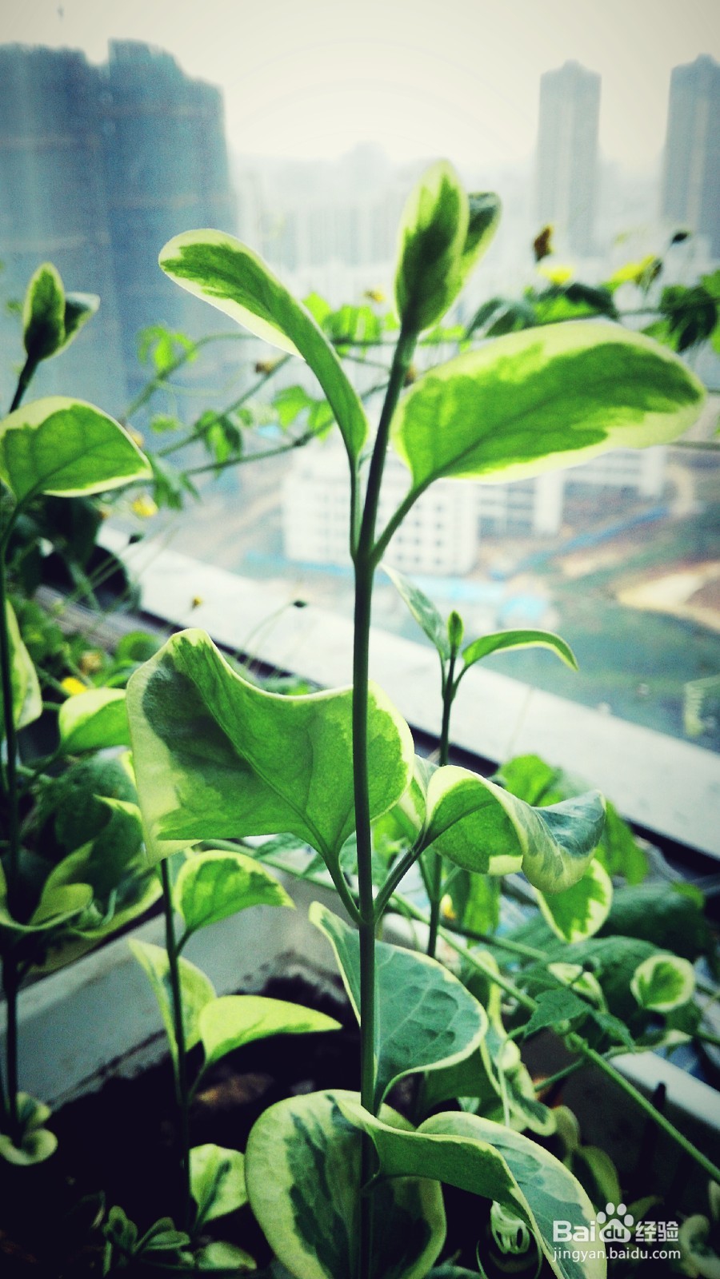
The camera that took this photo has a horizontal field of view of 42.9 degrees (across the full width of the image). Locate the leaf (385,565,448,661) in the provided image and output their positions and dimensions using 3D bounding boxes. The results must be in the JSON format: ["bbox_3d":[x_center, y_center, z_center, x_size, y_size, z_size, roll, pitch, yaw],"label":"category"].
[{"bbox_3d":[0.016,-0.008,0.262,0.008,0.029,0.012,-34,0,34],"label":"leaf"}]

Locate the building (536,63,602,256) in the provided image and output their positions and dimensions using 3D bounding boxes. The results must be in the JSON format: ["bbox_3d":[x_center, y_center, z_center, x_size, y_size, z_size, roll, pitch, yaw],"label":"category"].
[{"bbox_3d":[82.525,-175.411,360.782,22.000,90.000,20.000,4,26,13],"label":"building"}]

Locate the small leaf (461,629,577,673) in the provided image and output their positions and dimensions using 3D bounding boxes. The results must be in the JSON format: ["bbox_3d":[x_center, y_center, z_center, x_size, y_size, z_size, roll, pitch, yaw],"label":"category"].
[{"bbox_3d":[0.044,0.003,0.255,0.031,0.009,0.012,-2,25,0],"label":"small leaf"}]

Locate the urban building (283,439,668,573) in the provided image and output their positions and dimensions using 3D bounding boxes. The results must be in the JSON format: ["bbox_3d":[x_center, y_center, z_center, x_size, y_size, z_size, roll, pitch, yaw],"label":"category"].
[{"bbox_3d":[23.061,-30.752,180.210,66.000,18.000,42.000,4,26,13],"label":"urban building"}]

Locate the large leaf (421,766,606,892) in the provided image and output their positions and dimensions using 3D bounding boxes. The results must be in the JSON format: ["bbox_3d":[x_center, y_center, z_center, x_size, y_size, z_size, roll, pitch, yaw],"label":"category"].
[{"bbox_3d":[0.038,0.046,0.225,0.043,0.024,0.024,-2,25,0],"label":"large leaf"}]

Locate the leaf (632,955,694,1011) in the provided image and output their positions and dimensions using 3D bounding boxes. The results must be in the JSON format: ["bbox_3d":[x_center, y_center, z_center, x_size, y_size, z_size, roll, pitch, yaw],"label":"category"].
[{"bbox_3d":[0.102,0.117,0.310,0.022,0.019,0.009,3,9,19],"label":"leaf"}]

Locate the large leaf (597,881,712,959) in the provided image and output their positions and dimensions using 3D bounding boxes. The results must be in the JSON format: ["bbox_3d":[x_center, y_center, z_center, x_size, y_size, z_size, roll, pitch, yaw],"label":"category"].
[{"bbox_3d":[0.109,0.105,0.340,0.041,0.020,0.026,-2,25,0],"label":"large leaf"}]

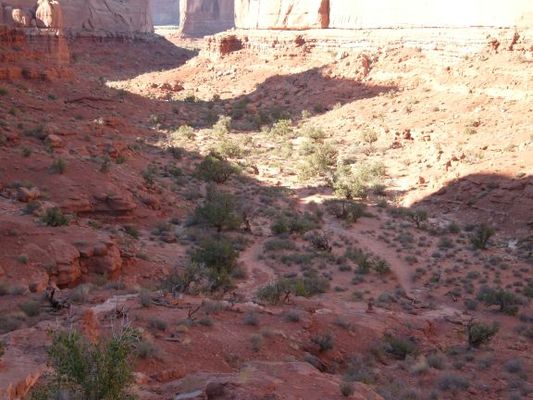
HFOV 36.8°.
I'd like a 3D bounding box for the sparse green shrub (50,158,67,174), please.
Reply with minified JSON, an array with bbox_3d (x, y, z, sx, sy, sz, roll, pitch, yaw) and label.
[{"bbox_3d":[-11.687,-1.882,45.000,0.899,0.845,0.827,0,13,0],"label":"sparse green shrub"}]

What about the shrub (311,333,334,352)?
[{"bbox_3d":[1.608,4.092,23.000,0.689,0.503,0.634,0,13,0],"label":"shrub"}]

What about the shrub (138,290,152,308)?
[{"bbox_3d":[-4.079,3.354,27.000,0.472,0.575,0.434,0,13,0],"label":"shrub"}]

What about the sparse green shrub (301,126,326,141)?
[{"bbox_3d":[4.695,-6.643,80.000,2.597,1.257,2.389,0,13,0],"label":"sparse green shrub"}]

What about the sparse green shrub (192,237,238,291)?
[{"bbox_3d":[-2.356,2.934,37.000,2.125,2.338,1.955,0,13,0],"label":"sparse green shrub"}]

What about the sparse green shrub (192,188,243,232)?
[{"bbox_3d":[-2.814,0.603,46.000,2.872,2.311,2.642,0,13,0],"label":"sparse green shrub"}]

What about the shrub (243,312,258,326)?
[{"bbox_3d":[-0.499,3.730,25.000,0.499,0.388,0.459,0,13,0],"label":"shrub"}]

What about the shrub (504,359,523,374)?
[{"bbox_3d":[6.168,4.158,20.000,0.449,0.354,0.414,0,13,0],"label":"shrub"}]

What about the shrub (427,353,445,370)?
[{"bbox_3d":[4.326,4.134,20.500,0.461,0.419,0.424,0,13,0],"label":"shrub"}]

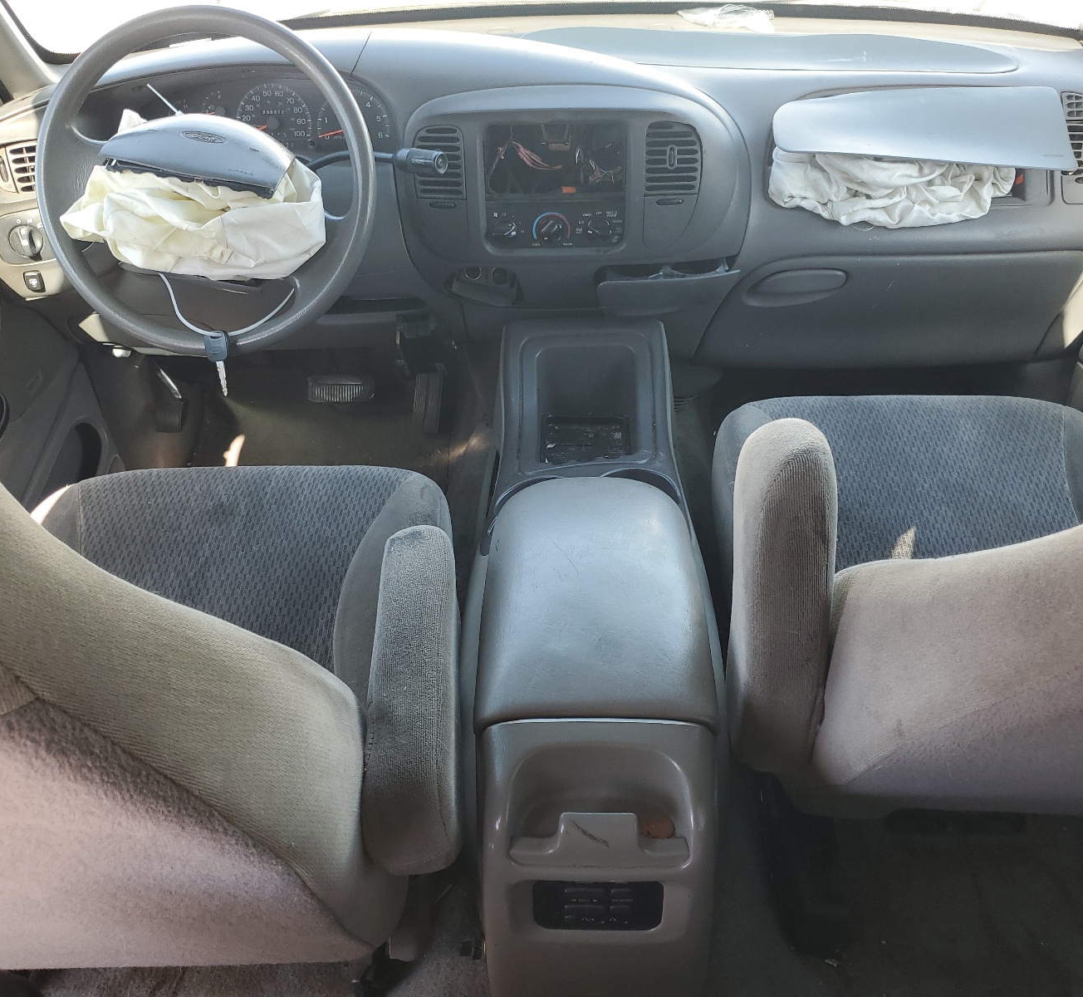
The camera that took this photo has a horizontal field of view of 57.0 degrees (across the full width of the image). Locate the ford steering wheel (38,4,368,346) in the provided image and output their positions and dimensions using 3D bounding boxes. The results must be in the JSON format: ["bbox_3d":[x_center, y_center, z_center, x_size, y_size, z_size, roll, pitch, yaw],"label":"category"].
[{"bbox_3d":[-0.382,-0.357,1.142,0.390,0.390,0.120,8,8,0],"label":"ford steering wheel"}]

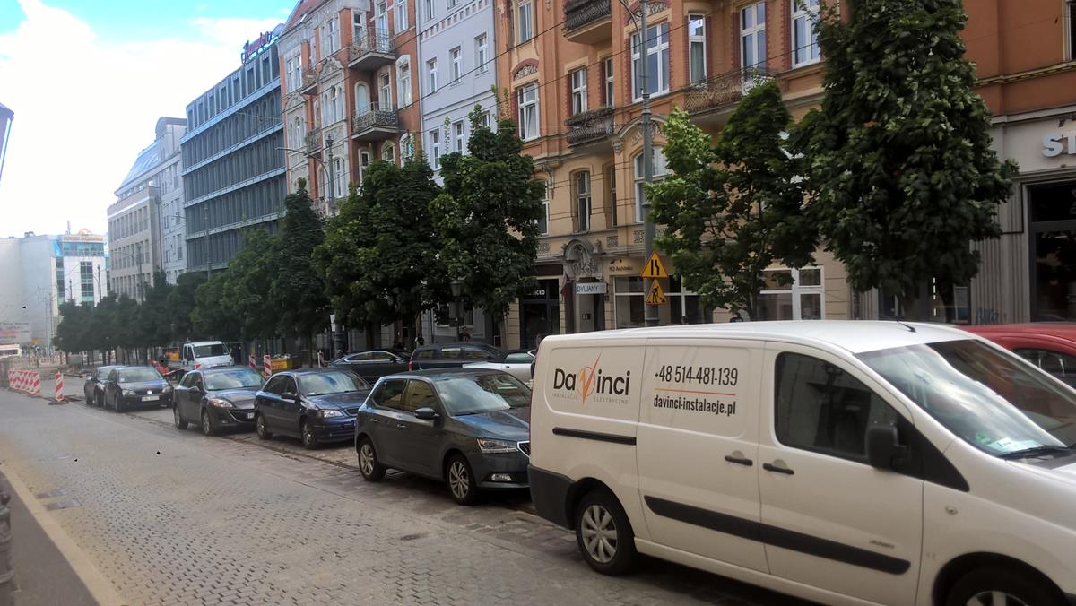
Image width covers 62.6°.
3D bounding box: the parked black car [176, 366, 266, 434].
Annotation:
[{"bbox_3d":[-7.500,2.290,21.400,1.770,1.490,4.460,-3,1,-35],"label":"parked black car"}]

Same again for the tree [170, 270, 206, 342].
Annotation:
[{"bbox_3d":[-23.707,1.280,60.210,3.400,6.893,3.400,-3,1,-35],"label":"tree"}]

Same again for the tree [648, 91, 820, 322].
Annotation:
[{"bbox_3d":[4.500,-1.480,20.500,3.800,7.100,3.800,-3,1,-36],"label":"tree"}]

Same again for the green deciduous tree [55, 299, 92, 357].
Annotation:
[{"bbox_3d":[-51.200,3.050,97.500,4.200,6.900,4.200,-3,1,-36],"label":"green deciduous tree"}]

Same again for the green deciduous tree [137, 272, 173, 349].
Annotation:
[{"bbox_3d":[-29.500,1.150,68.000,3.100,7.200,3.100,-3,1,-36],"label":"green deciduous tree"}]

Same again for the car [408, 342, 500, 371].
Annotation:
[{"bbox_3d":[-1.450,1.970,26.300,4.600,1.480,1.800,-3,0,28],"label":"car"}]

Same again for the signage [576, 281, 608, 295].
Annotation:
[{"bbox_3d":[1.780,-0.490,29.400,1.300,0.400,0.120,-3,1,-36],"label":"signage"}]

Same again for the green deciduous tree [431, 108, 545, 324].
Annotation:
[{"bbox_3d":[-1.605,-1.885,28.542,4.000,8.813,4.000,-2,1,0],"label":"green deciduous tree"}]

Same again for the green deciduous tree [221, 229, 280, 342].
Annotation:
[{"bbox_3d":[-15.760,-0.099,48.823,4.200,8.065,4.200,-3,1,-35],"label":"green deciduous tree"}]

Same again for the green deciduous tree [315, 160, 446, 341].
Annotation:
[{"bbox_3d":[-6.312,-1.357,35.286,5.200,8.695,5.000,-3,1,-35],"label":"green deciduous tree"}]

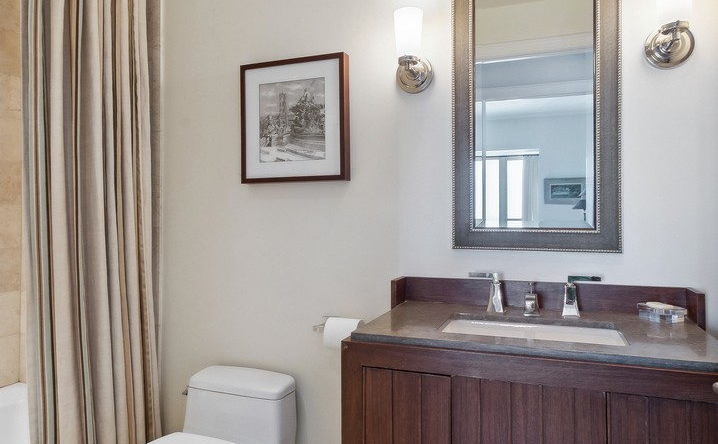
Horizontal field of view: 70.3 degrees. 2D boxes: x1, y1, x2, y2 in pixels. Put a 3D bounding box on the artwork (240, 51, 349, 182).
[{"bbox_3d":[-0.244,-0.373,1.901,0.427,0.454,0.045,0,-1,21],"label":"artwork"}]

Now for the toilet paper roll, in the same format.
[{"bbox_3d":[-0.050,0.389,1.761,0.115,0.111,0.110,0,-1,21],"label":"toilet paper roll"}]

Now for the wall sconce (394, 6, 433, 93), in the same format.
[{"bbox_3d":[0.174,-0.573,1.695,0.122,0.258,0.140,0,-1,21],"label":"wall sconce"}]

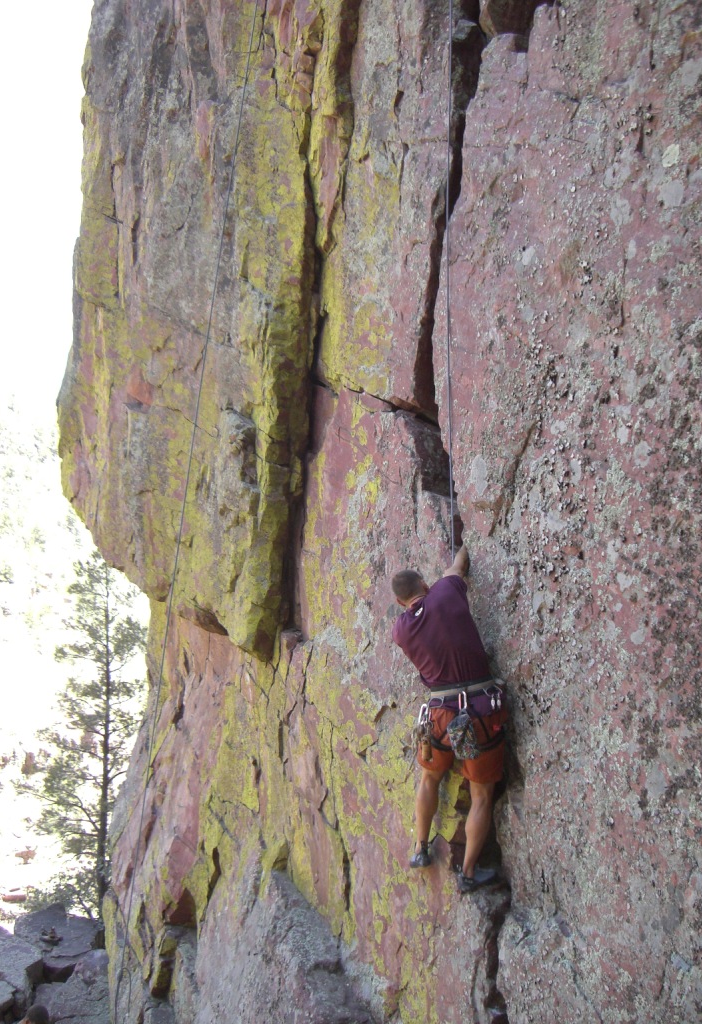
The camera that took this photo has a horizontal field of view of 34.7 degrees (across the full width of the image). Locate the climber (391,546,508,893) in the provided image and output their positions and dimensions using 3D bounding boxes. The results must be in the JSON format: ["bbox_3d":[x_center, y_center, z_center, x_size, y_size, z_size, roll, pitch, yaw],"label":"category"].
[{"bbox_3d":[0.491,1.024,5.600,0.550,1.700,0.580,0,-4,8],"label":"climber"}]

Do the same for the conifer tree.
[{"bbox_3d":[-3.819,3.229,17.000,2.100,6.000,2.100,0,-4,0],"label":"conifer tree"}]

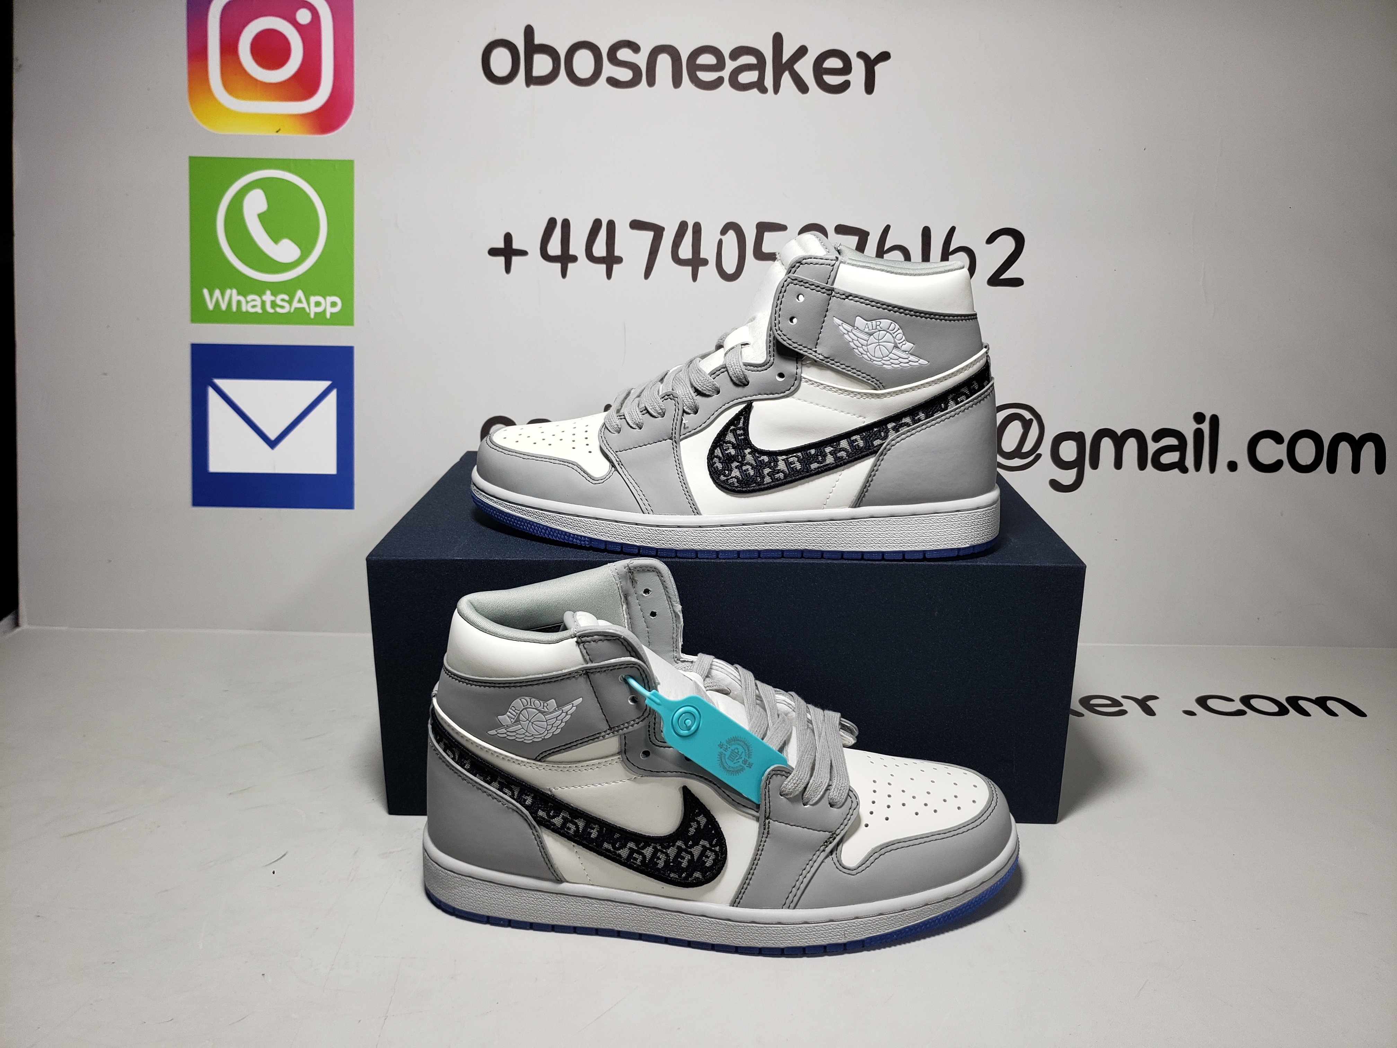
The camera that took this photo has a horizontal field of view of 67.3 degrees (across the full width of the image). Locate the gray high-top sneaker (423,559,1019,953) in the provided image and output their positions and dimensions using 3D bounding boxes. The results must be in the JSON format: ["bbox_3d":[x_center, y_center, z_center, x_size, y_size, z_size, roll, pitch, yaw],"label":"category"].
[{"bbox_3d":[0.012,0.103,0.496,0.291,0.159,0.108,1,18,2],"label":"gray high-top sneaker"}]

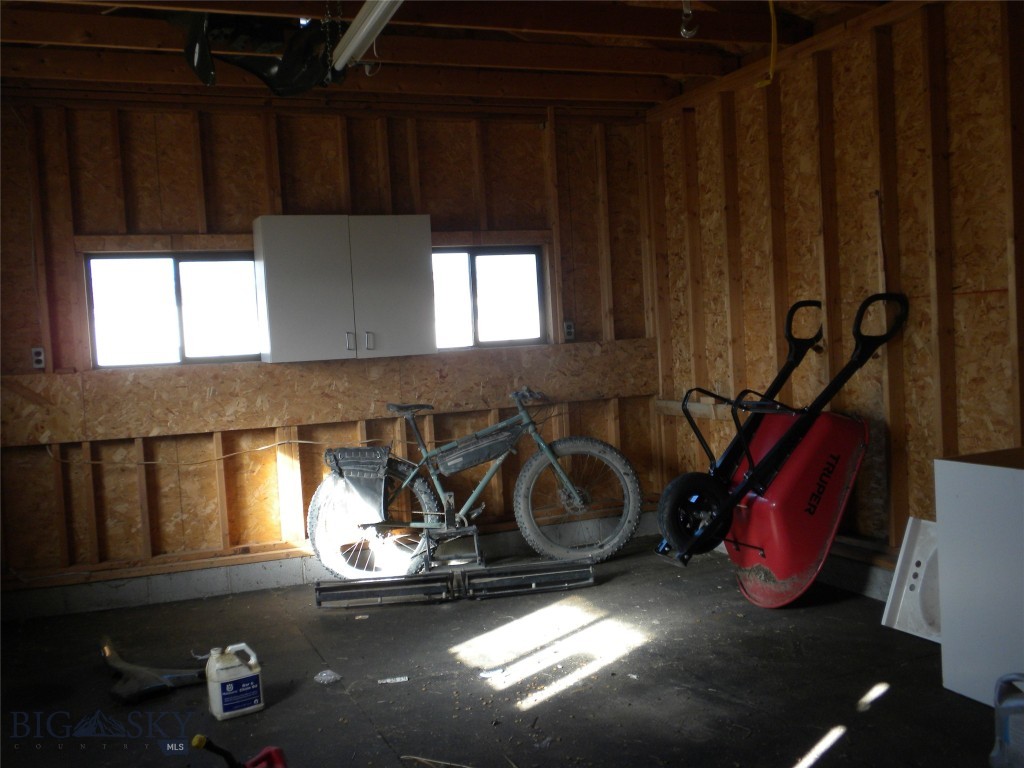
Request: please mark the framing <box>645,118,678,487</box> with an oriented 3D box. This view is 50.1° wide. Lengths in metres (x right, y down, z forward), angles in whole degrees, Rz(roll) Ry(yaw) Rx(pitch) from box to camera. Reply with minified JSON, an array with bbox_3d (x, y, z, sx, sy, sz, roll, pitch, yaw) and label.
[{"bbox_3d":[0.953,-0.444,6.889,0.089,2.406,0.038,-4,3,-22],"label":"framing"}]

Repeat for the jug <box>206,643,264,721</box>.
[{"bbox_3d":[-1.008,1.067,3.973,0.185,0.243,0.125,-5,3,-37],"label":"jug"}]

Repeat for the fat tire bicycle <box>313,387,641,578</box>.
[{"bbox_3d":[-0.195,0.556,6.069,1.870,1.035,0.700,-4,2,-13],"label":"fat tire bicycle"}]

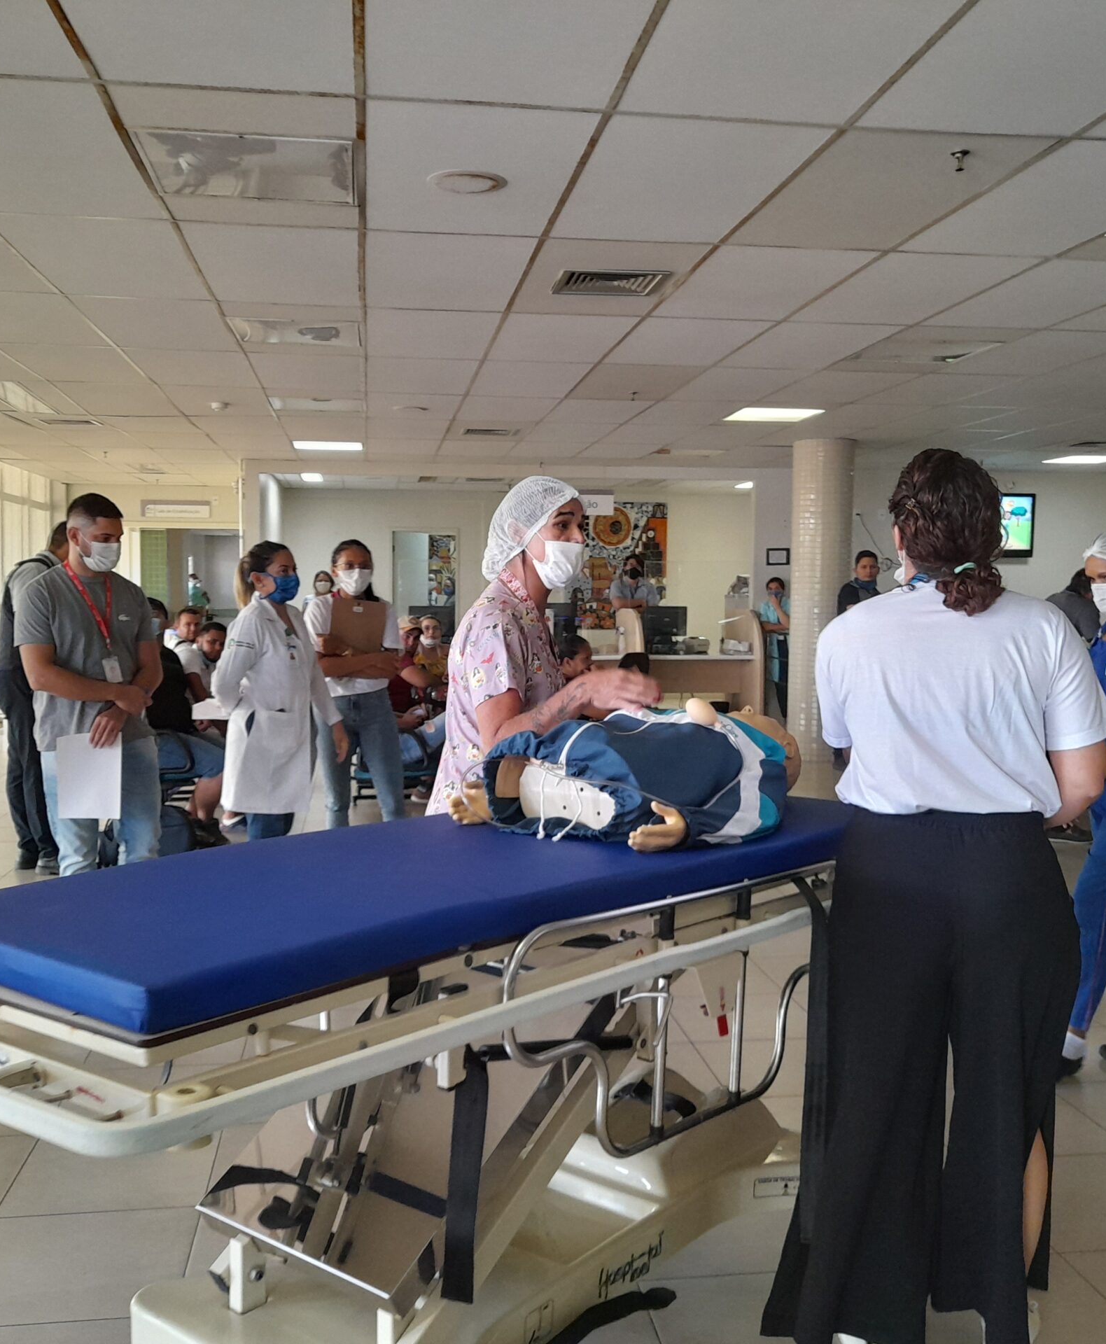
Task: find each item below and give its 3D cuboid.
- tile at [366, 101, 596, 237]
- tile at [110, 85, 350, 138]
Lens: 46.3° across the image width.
[{"bbox_3d":[-0.249,-1.473,3.838,0.617,0.025,1.215,0,4,-8],"label":"tile"},{"bbox_3d":[-0.806,-1.442,3.309,0.615,0.025,0.310,0,4,-8],"label":"tile"}]

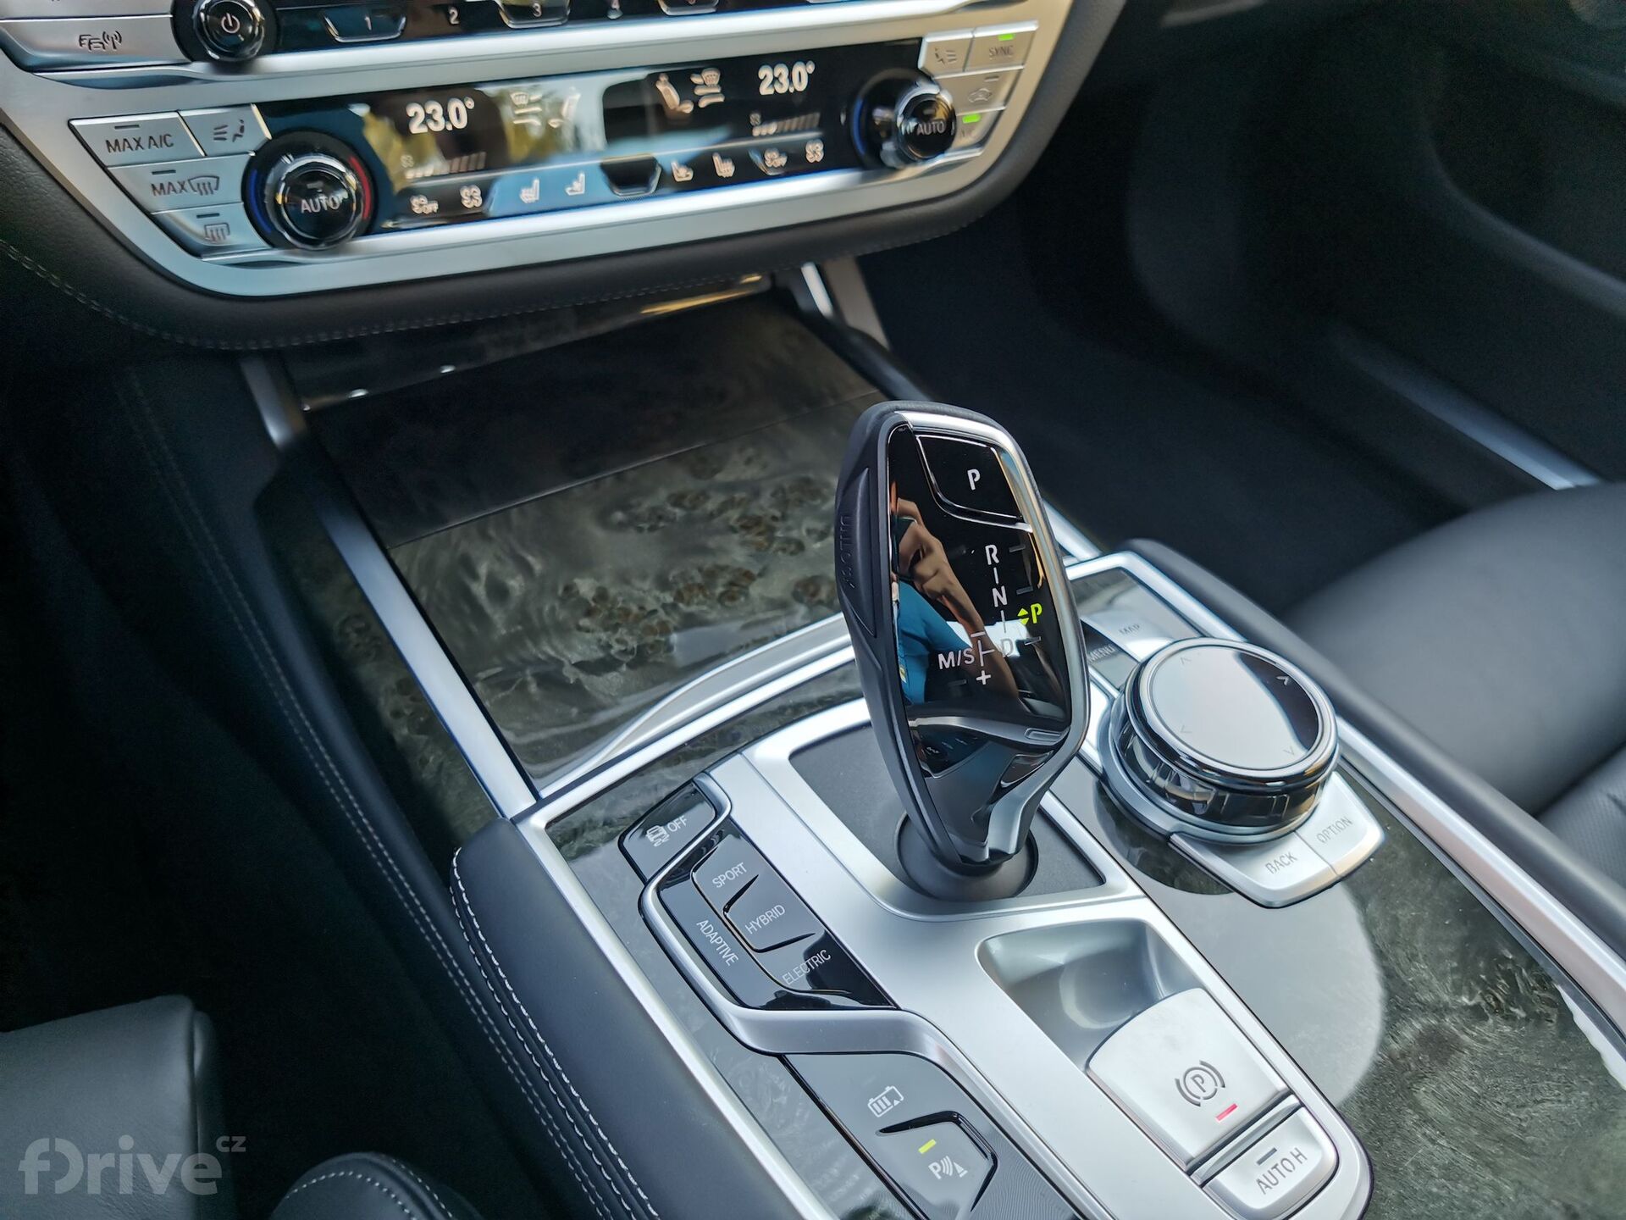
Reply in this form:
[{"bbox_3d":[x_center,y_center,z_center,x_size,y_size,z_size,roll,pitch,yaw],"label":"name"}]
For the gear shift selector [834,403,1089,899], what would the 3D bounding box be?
[{"bbox_3d":[0.035,0.013,0.278,0.054,0.110,0.045,-21,33,-25],"label":"gear shift selector"}]

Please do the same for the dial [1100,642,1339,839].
[{"bbox_3d":[0.106,0.032,0.317,0.054,0.021,0.054,1,40,-1],"label":"dial"}]

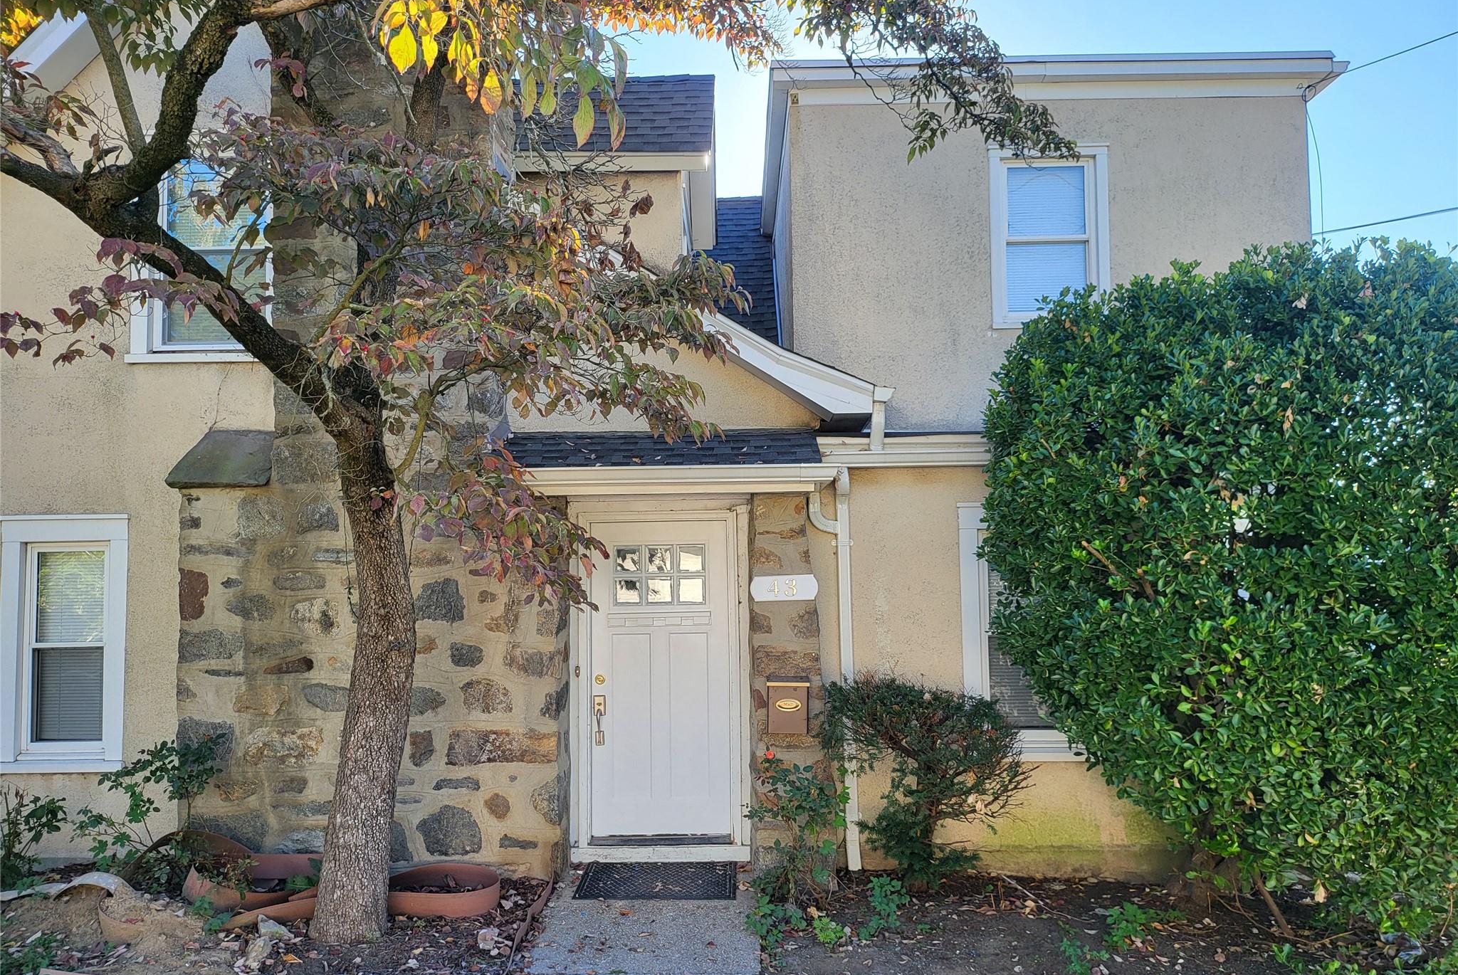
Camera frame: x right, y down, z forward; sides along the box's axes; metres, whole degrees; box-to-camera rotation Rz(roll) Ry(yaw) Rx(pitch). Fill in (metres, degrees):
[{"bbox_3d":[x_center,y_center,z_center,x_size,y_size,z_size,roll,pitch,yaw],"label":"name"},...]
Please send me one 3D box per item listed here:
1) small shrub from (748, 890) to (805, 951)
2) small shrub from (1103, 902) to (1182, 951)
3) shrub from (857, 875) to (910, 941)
[{"bbox_3d":[0.238,2.135,5.057,0.300,0.235,0.280,-1,-4,0],"label":"small shrub"},{"bbox_3d":[2.040,2.142,5.001,0.380,0.175,0.300,-1,-4,0],"label":"small shrub"},{"bbox_3d":[0.778,2.110,5.097,0.260,0.285,0.250,-1,-4,0],"label":"shrub"}]

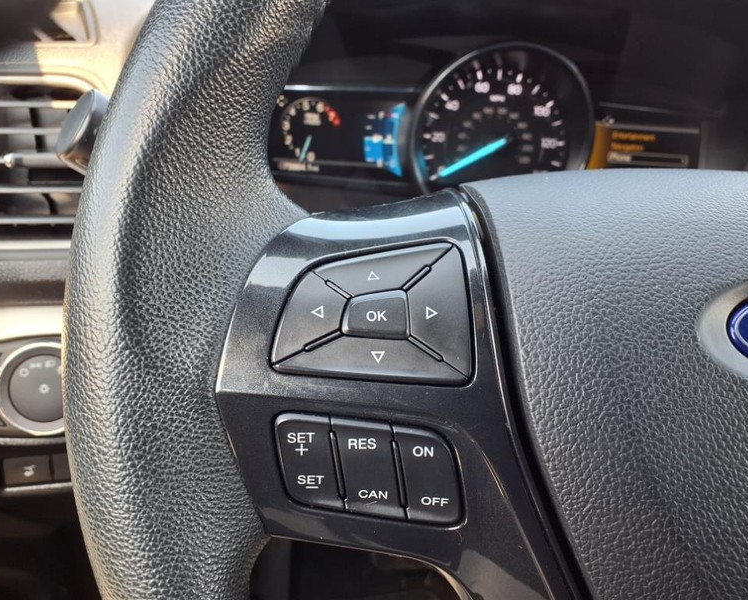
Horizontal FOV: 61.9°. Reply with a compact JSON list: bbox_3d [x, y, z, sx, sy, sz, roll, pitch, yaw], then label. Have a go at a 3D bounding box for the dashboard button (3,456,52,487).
[{"bbox_3d":[-0.176,0.085,0.320,0.021,0.014,0.008,-2,14,-18],"label":"dashboard button"}]

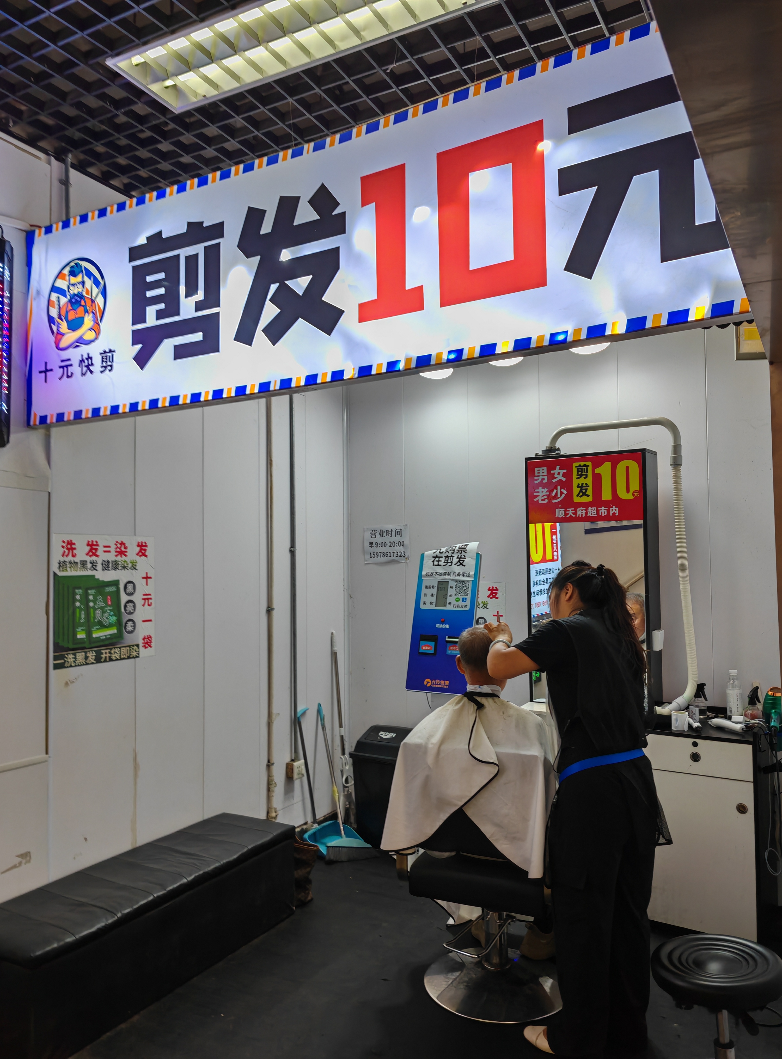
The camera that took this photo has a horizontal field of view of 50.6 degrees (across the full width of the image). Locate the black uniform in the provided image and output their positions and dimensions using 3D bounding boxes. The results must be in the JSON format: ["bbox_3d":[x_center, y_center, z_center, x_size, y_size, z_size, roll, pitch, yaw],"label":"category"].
[{"bbox_3d":[0.666,0.946,2.665,0.440,1.410,0.410,1,-3,-43],"label":"black uniform"}]

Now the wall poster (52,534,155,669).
[{"bbox_3d":[-1.155,0.283,3.367,0.010,0.515,0.510,-2,-2,31],"label":"wall poster"}]

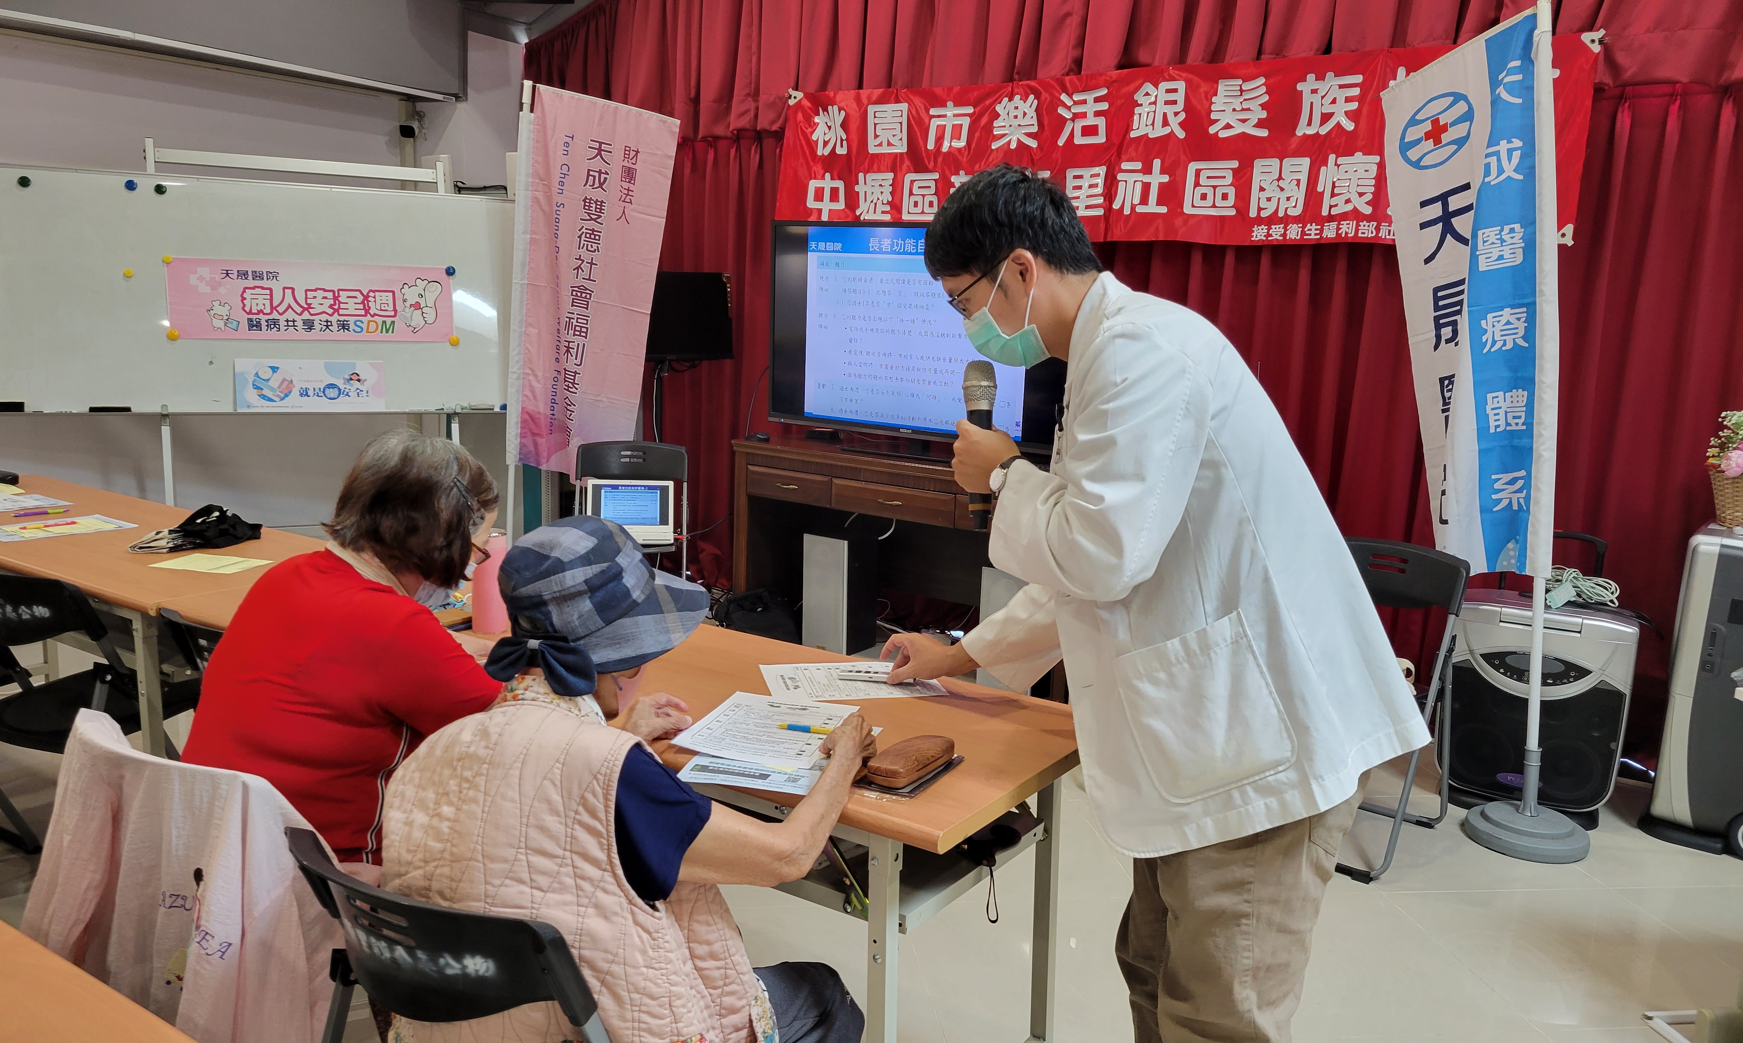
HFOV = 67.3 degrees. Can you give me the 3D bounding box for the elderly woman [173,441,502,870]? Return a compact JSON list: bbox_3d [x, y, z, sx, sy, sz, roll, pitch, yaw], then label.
[{"bbox_3d":[-0.741,0.427,2.124,0.500,1.180,0.680,8,11,34],"label":"elderly woman"}]

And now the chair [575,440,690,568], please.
[{"bbox_3d":[-0.959,0.126,5.163,0.460,0.790,0.520,1,9,-6],"label":"chair"}]

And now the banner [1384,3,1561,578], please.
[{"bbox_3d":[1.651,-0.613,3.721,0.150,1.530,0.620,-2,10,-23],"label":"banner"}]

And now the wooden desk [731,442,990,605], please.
[{"bbox_3d":[0.234,0.147,5.181,1.680,0.820,0.550,9,12,39],"label":"wooden desk"}]

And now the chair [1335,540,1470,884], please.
[{"bbox_3d":[1.254,0.460,3.556,0.460,0.790,0.560,10,12,39],"label":"chair"}]

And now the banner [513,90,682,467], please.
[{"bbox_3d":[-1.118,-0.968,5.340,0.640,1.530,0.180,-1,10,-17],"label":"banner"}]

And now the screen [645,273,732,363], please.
[{"bbox_3d":[-0.920,-0.914,5.800,0.600,0.370,0.070,1,9,-3],"label":"screen"}]

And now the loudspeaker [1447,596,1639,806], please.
[{"bbox_3d":[2.002,0.543,3.914,0.460,0.560,0.340,8,11,34],"label":"loudspeaker"}]

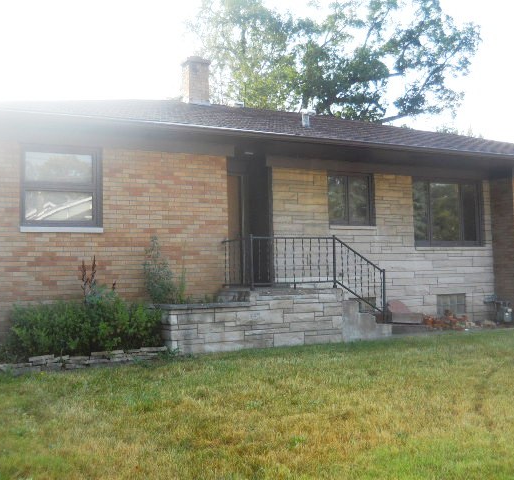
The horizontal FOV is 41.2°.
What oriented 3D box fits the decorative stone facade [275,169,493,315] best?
[{"bbox_3d":[2.586,0.202,13.233,5.289,2.941,0.300,1,-4,-28],"label":"decorative stone facade"}]

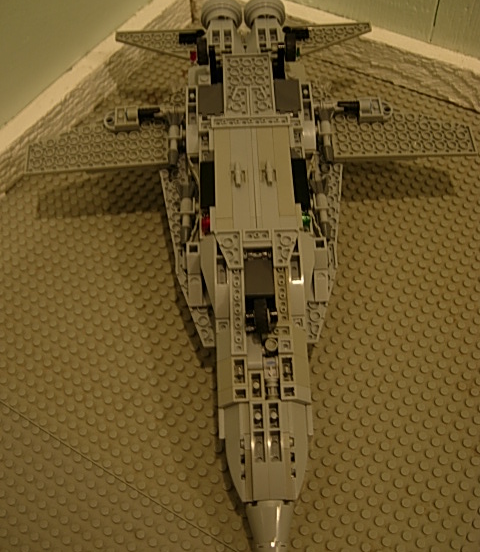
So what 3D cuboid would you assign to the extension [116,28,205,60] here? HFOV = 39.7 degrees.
[{"bbox_3d":[-0.061,-0.172,0.500,0.065,0.008,0.032,-4,65,-1],"label":"extension"}]

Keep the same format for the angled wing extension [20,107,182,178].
[{"bbox_3d":[-0.089,-0.092,0.438,0.105,0.017,0.048,-4,64,2],"label":"angled wing extension"}]

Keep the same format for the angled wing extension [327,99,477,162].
[{"bbox_3d":[0.104,-0.100,0.440,0.100,0.017,0.048,-2,63,-3],"label":"angled wing extension"}]

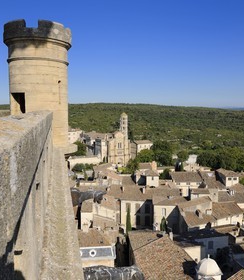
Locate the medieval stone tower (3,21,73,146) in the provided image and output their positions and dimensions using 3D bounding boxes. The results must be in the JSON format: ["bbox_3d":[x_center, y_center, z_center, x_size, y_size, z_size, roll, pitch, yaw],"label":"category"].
[{"bbox_3d":[-3.038,-1.963,11.256,2.373,4.181,2.373,-1,6,-15],"label":"medieval stone tower"}]

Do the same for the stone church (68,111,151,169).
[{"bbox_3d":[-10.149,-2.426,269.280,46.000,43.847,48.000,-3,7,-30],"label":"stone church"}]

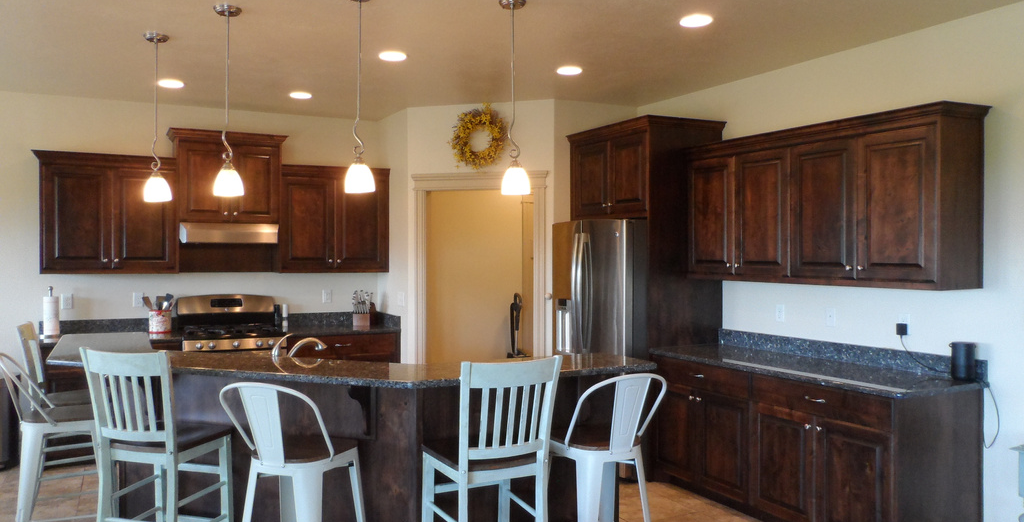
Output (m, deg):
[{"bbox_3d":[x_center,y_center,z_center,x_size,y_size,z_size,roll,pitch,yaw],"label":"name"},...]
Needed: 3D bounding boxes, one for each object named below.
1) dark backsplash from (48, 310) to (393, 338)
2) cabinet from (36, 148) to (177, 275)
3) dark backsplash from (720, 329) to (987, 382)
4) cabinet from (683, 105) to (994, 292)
[{"bbox_3d":[-2.305,0.528,5.828,2.730,0.116,0.605,0,1,-25],"label":"dark backsplash"},{"bbox_3d":[-3.007,-0.336,5.285,0.900,0.873,0.370,-1,1,-28],"label":"cabinet"},{"bbox_3d":[1.951,0.556,4.359,0.035,0.116,1.787,0,1,-29],"label":"dark backsplash"},{"bbox_3d":[1.756,-0.312,4.168,0.385,0.885,1.781,-1,1,-28],"label":"cabinet"}]

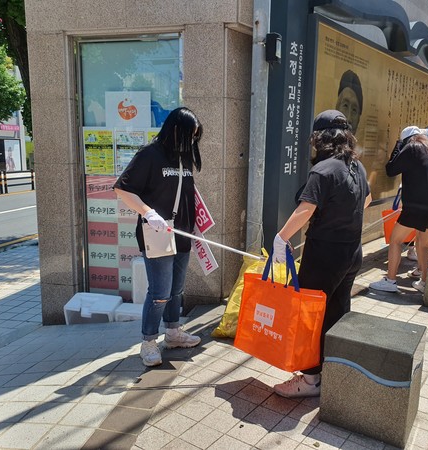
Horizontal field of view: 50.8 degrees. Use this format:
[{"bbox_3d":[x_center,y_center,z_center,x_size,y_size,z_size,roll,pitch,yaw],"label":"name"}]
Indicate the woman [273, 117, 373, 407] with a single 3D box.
[{"bbox_3d":[0.625,0.135,2.530,0.430,1.570,0.540,10,14,39],"label":"woman"}]

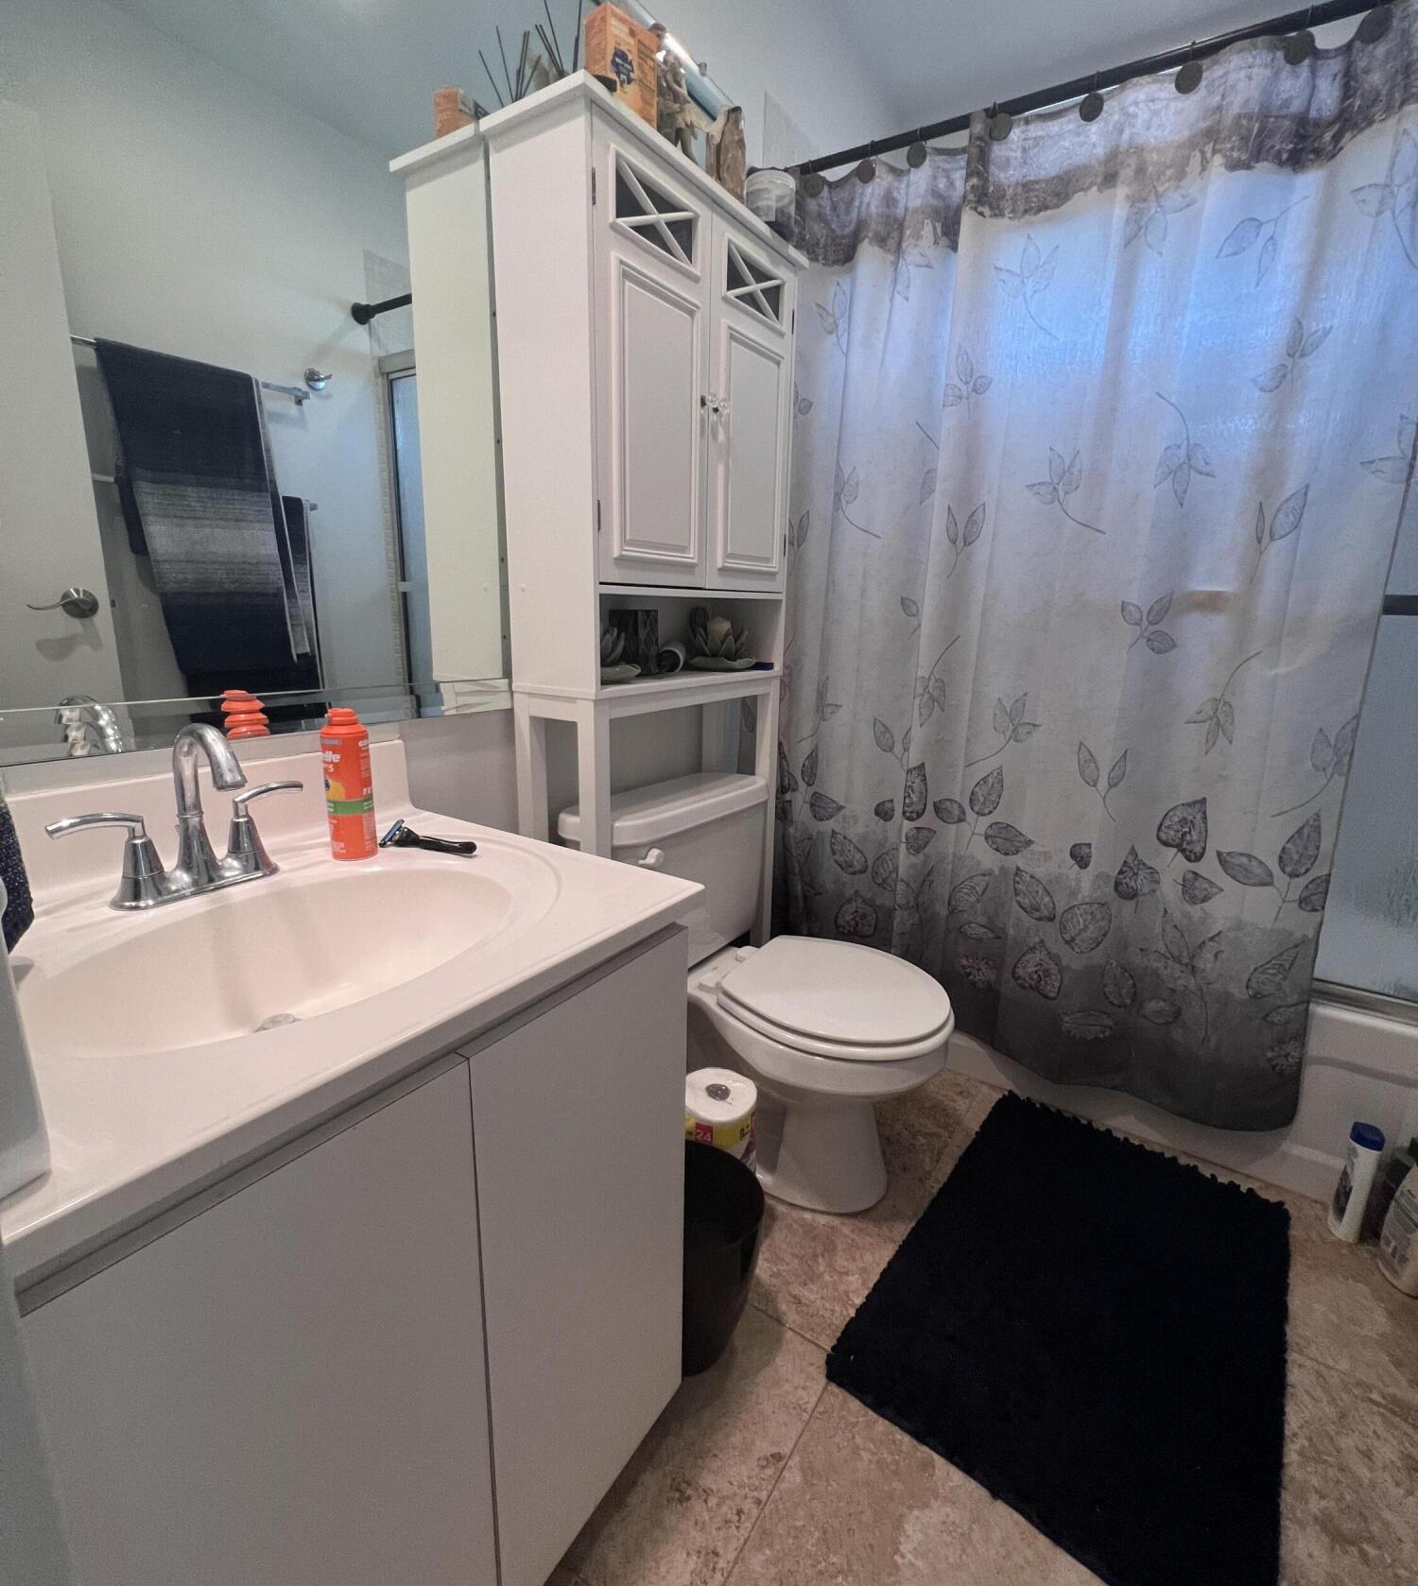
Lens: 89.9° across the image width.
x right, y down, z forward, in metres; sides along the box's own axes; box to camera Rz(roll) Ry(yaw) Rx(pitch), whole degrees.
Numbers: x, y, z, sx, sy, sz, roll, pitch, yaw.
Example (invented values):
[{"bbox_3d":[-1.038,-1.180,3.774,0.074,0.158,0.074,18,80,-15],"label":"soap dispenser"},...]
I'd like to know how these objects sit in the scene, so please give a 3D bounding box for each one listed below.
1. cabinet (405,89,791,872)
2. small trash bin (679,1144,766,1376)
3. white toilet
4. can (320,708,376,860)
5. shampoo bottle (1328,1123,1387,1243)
[{"bbox_3d":[-0.083,-0.122,1.395,0.202,1.760,0.600,11,17,34],"label":"cabinet"},{"bbox_3d":[-0.030,0.732,1.109,0.217,0.250,0.217,1,14,0],"label":"small trash bin"},{"bbox_3d":[0.122,0.401,1.424,0.680,0.742,0.475,10,17,31],"label":"white toilet"},{"bbox_3d":[-0.431,-0.011,0.854,0.052,0.177,0.052,1,14,0],"label":"can"},{"bbox_3d":[1.204,0.726,1.322,0.042,0.215,0.064,5,15,12],"label":"shampoo bottle"}]

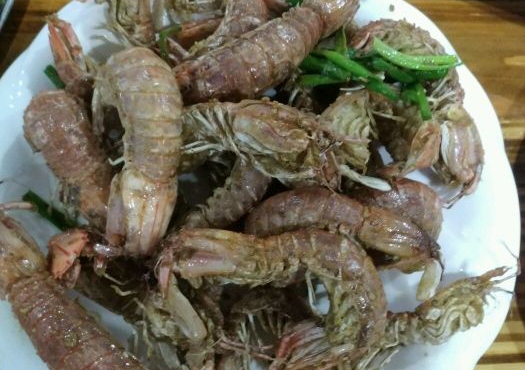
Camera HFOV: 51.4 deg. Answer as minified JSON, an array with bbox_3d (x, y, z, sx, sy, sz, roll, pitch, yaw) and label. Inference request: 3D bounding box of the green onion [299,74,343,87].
[{"bbox_3d":[0.033,-0.058,0.301,0.024,0.007,0.007,0,70,0],"label":"green onion"}]

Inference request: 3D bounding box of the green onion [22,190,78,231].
[{"bbox_3d":[-0.114,0.014,0.294,0.037,0.008,0.009,30,73,10],"label":"green onion"}]

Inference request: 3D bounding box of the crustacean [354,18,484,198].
[{"bbox_3d":[0.087,-0.043,0.309,0.061,0.037,0.096,0,70,0],"label":"crustacean"}]

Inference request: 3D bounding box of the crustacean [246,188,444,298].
[{"bbox_3d":[0.042,0.028,0.278,0.095,0.038,0.049,6,70,2],"label":"crustacean"}]

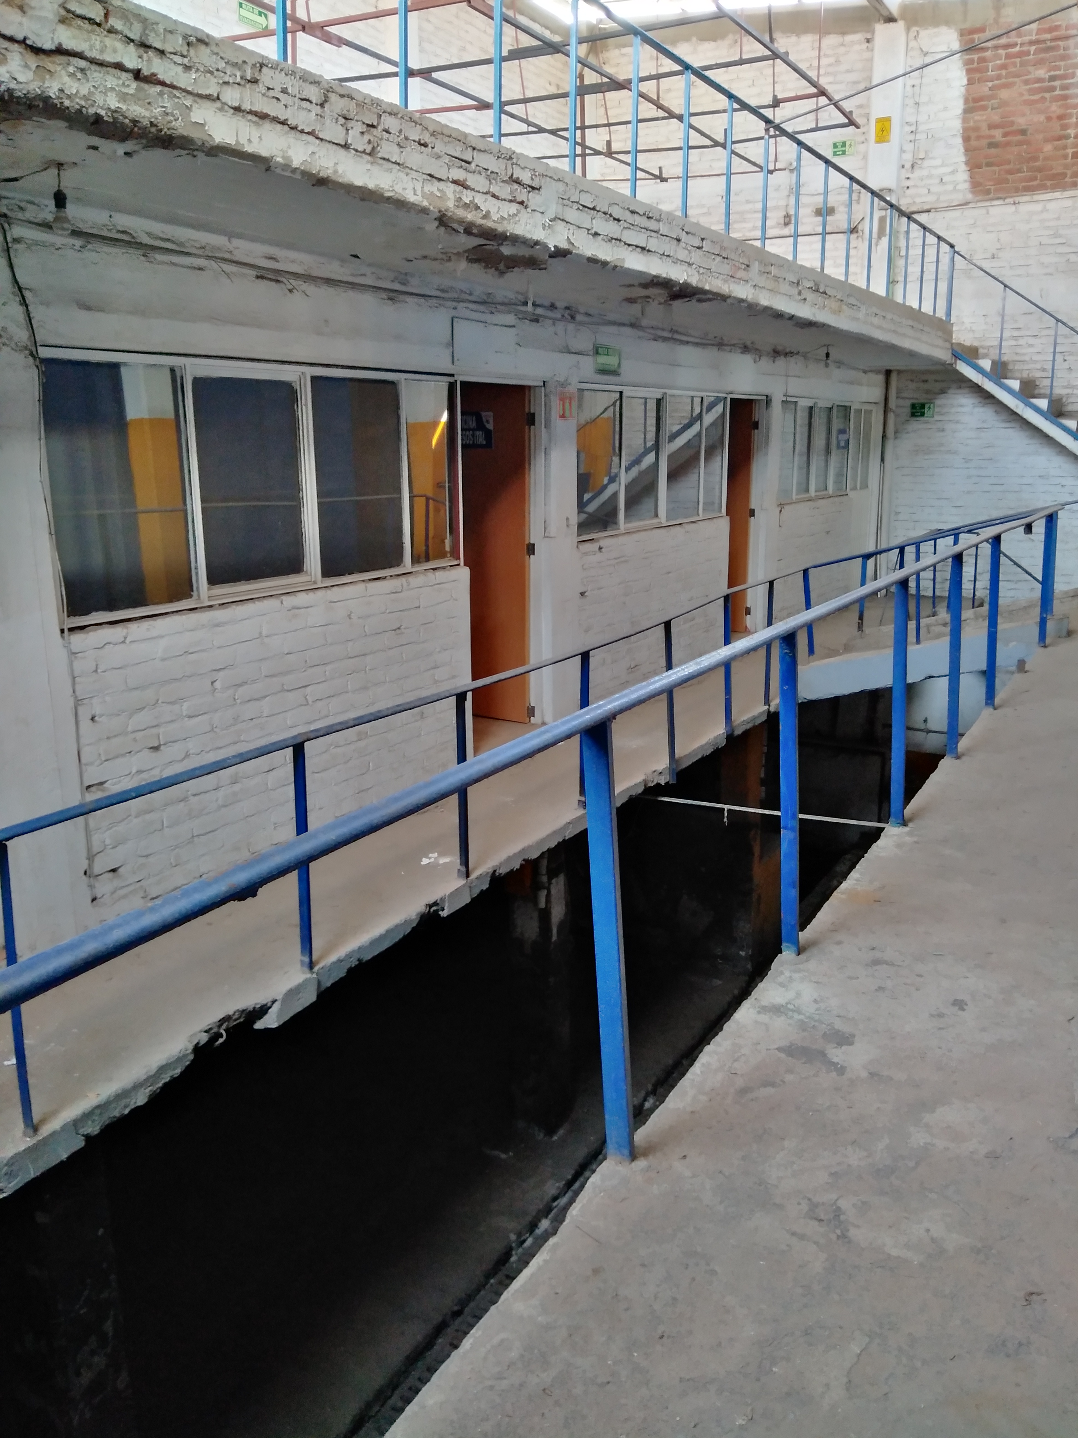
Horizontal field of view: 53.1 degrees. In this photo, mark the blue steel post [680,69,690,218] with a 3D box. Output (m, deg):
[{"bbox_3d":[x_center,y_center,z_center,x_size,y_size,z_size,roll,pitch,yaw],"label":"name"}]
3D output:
[{"bbox_3d":[0.804,-3.149,5.925,0.025,0.738,0.025,8,17,31],"label":"blue steel post"}]

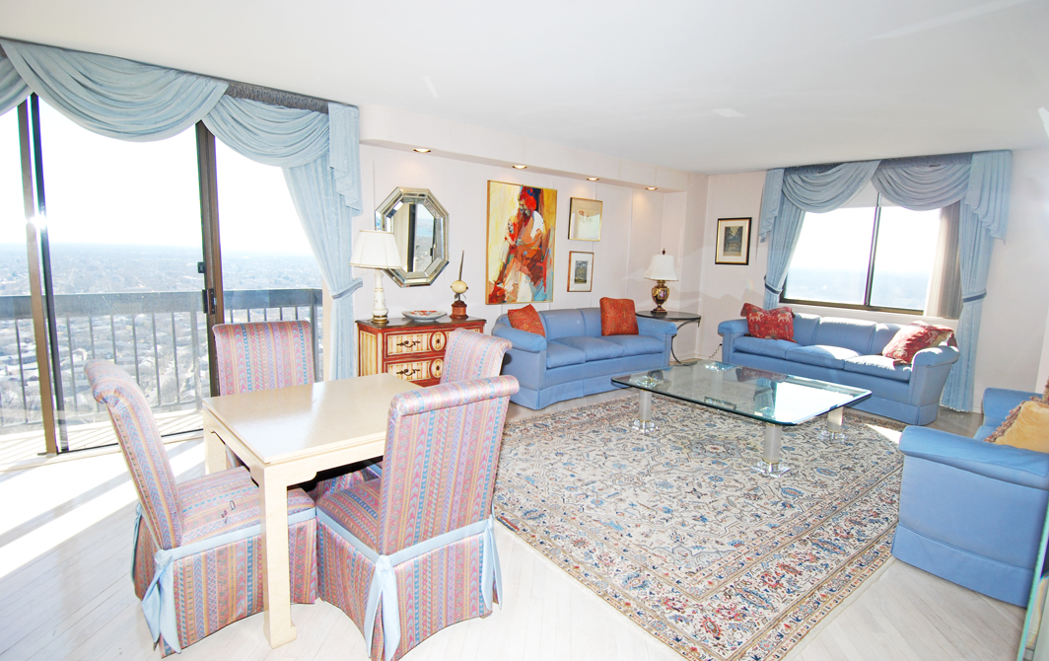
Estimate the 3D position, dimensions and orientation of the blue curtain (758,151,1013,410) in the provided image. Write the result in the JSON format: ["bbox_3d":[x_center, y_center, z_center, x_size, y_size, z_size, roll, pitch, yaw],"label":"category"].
[{"bbox_3d":[3.973,-0.605,6.285,0.240,2.655,2.400,-6,11,-43],"label":"blue curtain"}]

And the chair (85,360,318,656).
[{"bbox_3d":[-1.279,0.639,2.095,0.701,1.050,0.510,-5,11,-41],"label":"chair"}]

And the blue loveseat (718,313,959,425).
[{"bbox_3d":[3.364,0.309,5.874,0.969,0.829,2.176,-5,11,-40],"label":"blue loveseat"}]

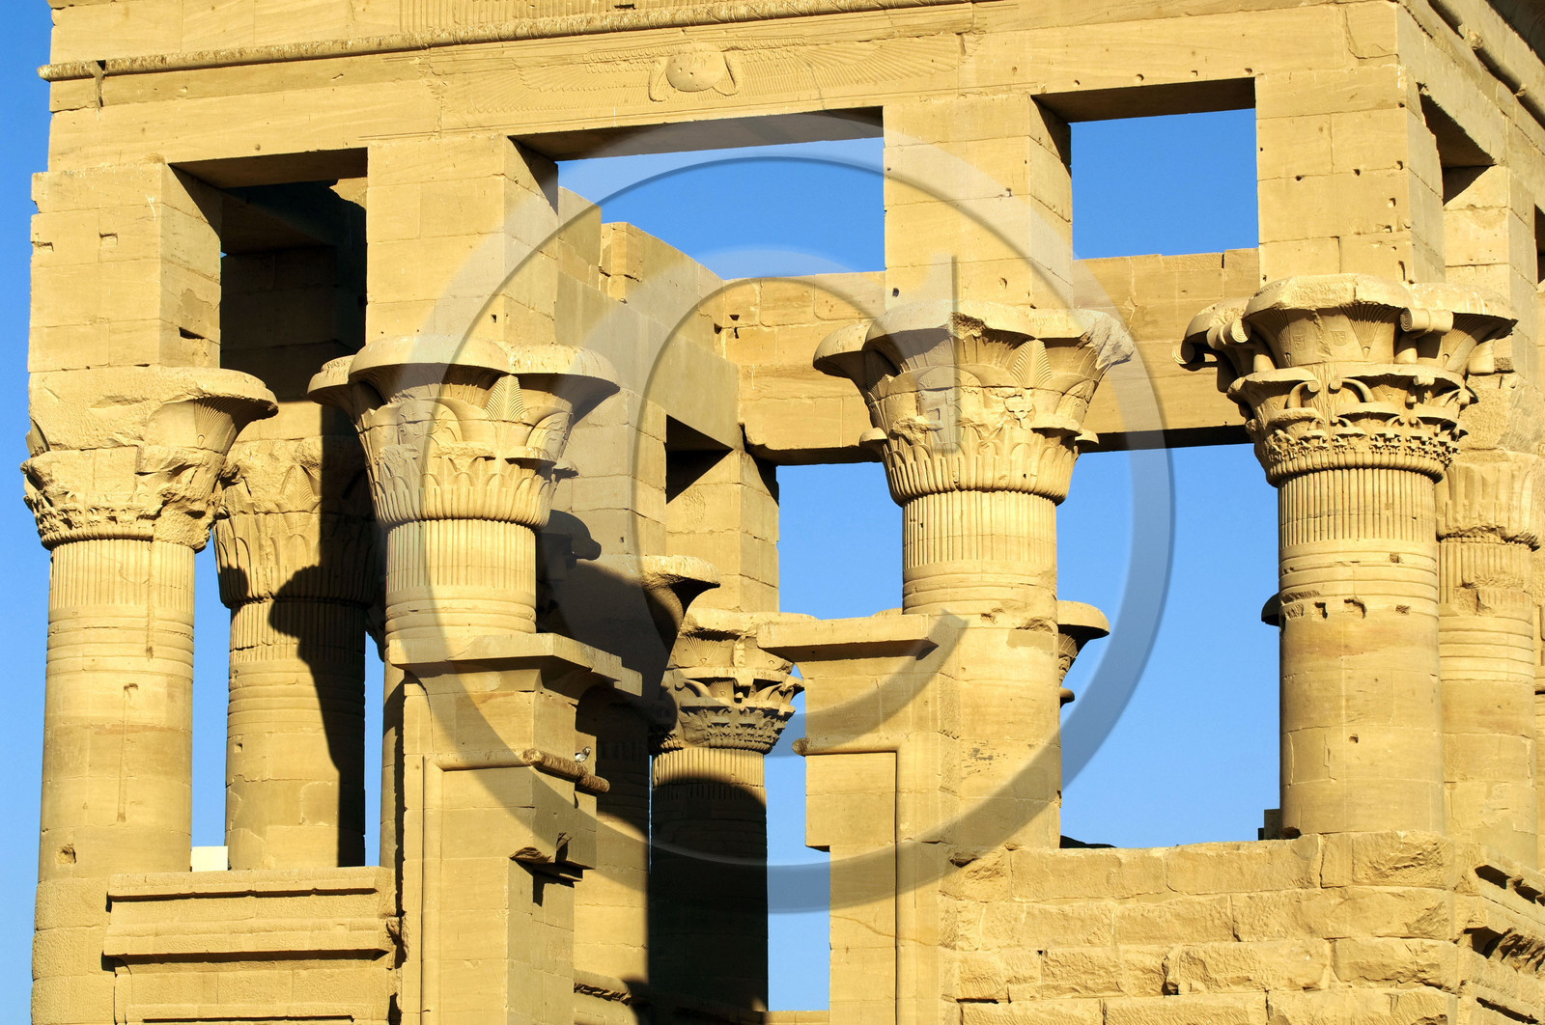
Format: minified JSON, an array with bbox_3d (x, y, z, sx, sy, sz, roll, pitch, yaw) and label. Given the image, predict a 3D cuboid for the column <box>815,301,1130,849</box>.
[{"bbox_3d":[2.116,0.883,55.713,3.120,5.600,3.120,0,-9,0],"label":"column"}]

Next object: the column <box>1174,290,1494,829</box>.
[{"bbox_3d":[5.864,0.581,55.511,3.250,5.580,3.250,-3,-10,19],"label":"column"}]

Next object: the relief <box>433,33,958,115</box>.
[{"bbox_3d":[-0.817,-4.656,57.987,5.750,0.660,0.150,-3,-10,19],"label":"relief"}]

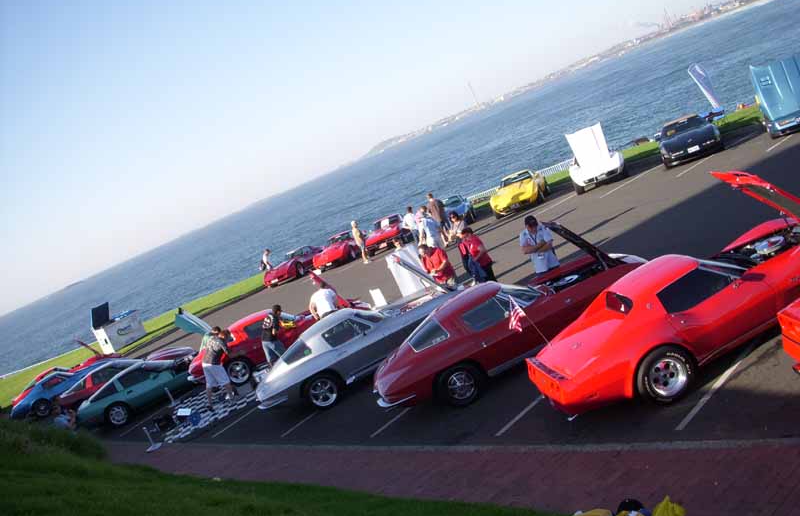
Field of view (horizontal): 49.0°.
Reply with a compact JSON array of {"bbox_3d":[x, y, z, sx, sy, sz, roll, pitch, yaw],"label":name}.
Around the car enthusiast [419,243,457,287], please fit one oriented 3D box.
[{"bbox_3d":[0.827,0.428,17.111,0.560,1.640,0.500,-18,9,40],"label":"car enthusiast"}]

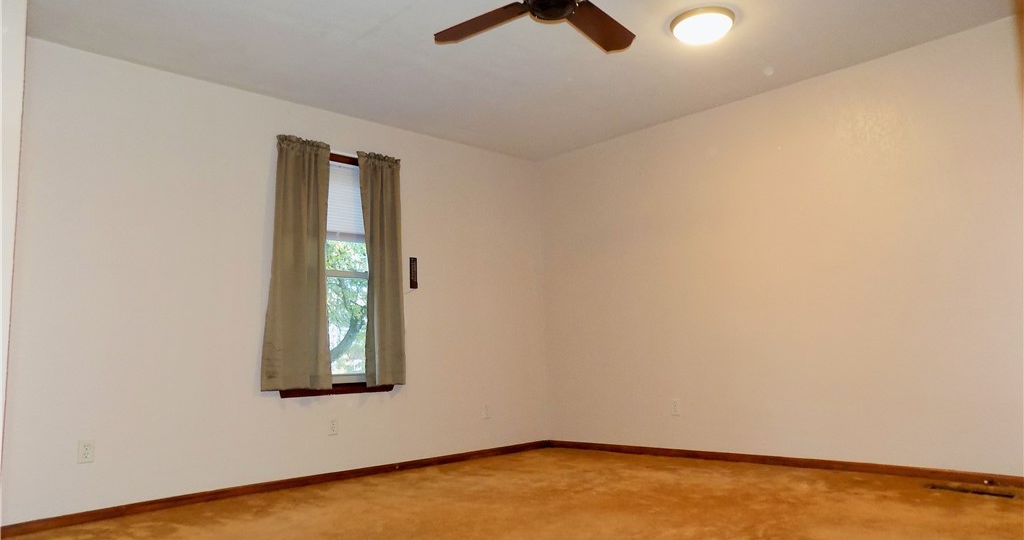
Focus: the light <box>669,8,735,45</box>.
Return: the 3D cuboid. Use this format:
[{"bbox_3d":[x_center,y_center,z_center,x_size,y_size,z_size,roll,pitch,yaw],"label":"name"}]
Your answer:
[{"bbox_3d":[0.993,-1.244,3.531,0.325,0.085,0.325,-2,-7,0],"label":"light"}]

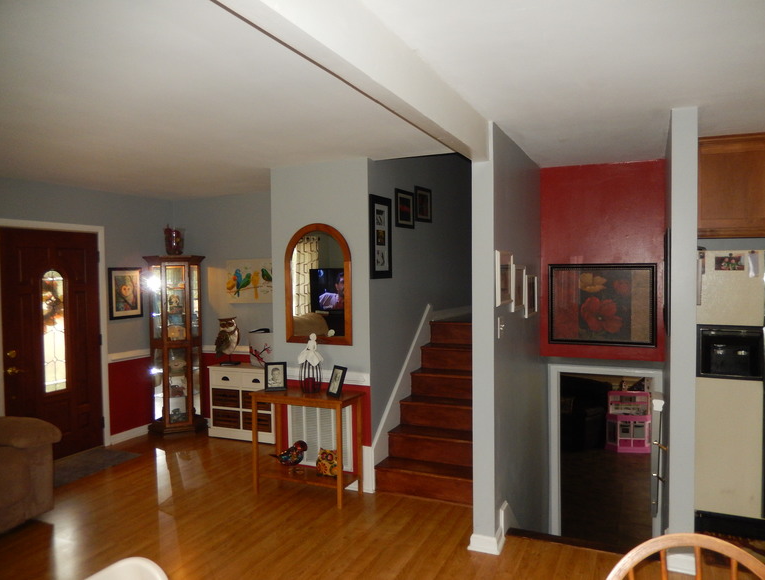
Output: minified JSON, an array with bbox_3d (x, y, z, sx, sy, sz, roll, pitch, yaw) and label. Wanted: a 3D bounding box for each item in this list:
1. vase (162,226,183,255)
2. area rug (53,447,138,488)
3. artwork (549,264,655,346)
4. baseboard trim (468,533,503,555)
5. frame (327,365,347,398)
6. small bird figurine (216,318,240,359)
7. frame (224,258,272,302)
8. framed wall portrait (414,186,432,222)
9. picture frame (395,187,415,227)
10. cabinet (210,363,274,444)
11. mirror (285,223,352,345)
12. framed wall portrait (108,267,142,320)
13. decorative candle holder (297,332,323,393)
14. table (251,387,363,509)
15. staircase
[{"bbox_3d":[-2.182,-0.513,5.830,0.220,0.310,0.220,0,2,25],"label":"vase"},{"bbox_3d":[-2.617,1.516,4.780,0.510,0.010,0.930,0,2,25],"label":"area rug"},{"bbox_3d":[1.731,0.119,4.430,0.790,0.650,0.030,0,2,25],"label":"artwork"},{"bbox_3d":[0.628,1.484,3.340,0.185,0.095,0.190,0,2,25],"label":"baseboard trim"},{"bbox_3d":[-0.319,0.666,4.039,0.030,0.213,0.150,21,-12,-38],"label":"frame"},{"bbox_3d":[-1.585,0.501,5.709,0.200,0.440,0.220,-3,3,-42],"label":"small bird figurine"},{"bbox_3d":[-1.278,-0.085,5.658,0.700,0.440,0.035,0,2,25],"label":"frame"},{"bbox_3d":[0.377,-0.769,5.086,0.022,0.312,0.400,0,2,25],"label":"framed wall portrait"},{"bbox_3d":[0.194,-0.681,4.730,0.025,0.310,0.390,0,2,25],"label":"picture frame"},{"bbox_3d":[-1.348,1.127,5.574,0.790,0.700,0.270,0,2,25],"label":"cabinet"},{"bbox_3d":[-0.499,-0.045,4.303,0.600,0.925,0.035,0,2,25],"label":"mirror"},{"bbox_3d":[-2.529,0.033,5.513,0.025,0.490,0.380,0,2,25],"label":"framed wall portrait"},{"bbox_3d":[-0.528,0.542,4.167,0.195,0.436,0.190,-1,2,0],"label":"decorative candle holder"},{"bbox_3d":[-0.554,1.139,4.143,0.800,0.750,0.330,0,2,25],"label":"table"},{"bbox_3d":[0.610,0.910,4.515,0.900,1.160,1.260,0,2,25],"label":"staircase"}]

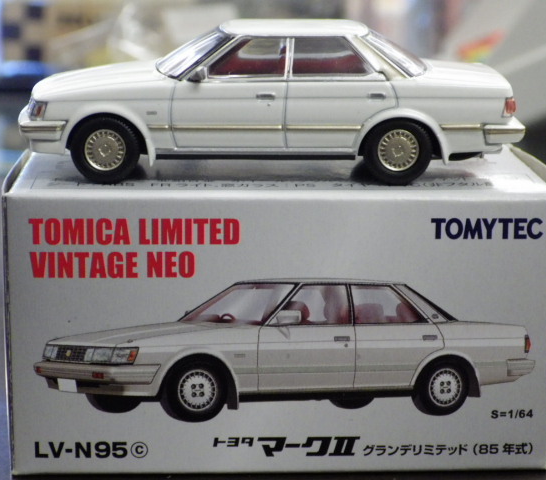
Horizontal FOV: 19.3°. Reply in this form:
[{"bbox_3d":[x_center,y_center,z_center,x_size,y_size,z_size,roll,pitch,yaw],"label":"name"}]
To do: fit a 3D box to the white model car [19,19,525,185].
[{"bbox_3d":[0.000,-0.021,0.238,0.073,0.022,0.027,0,12,-2],"label":"white model car"}]

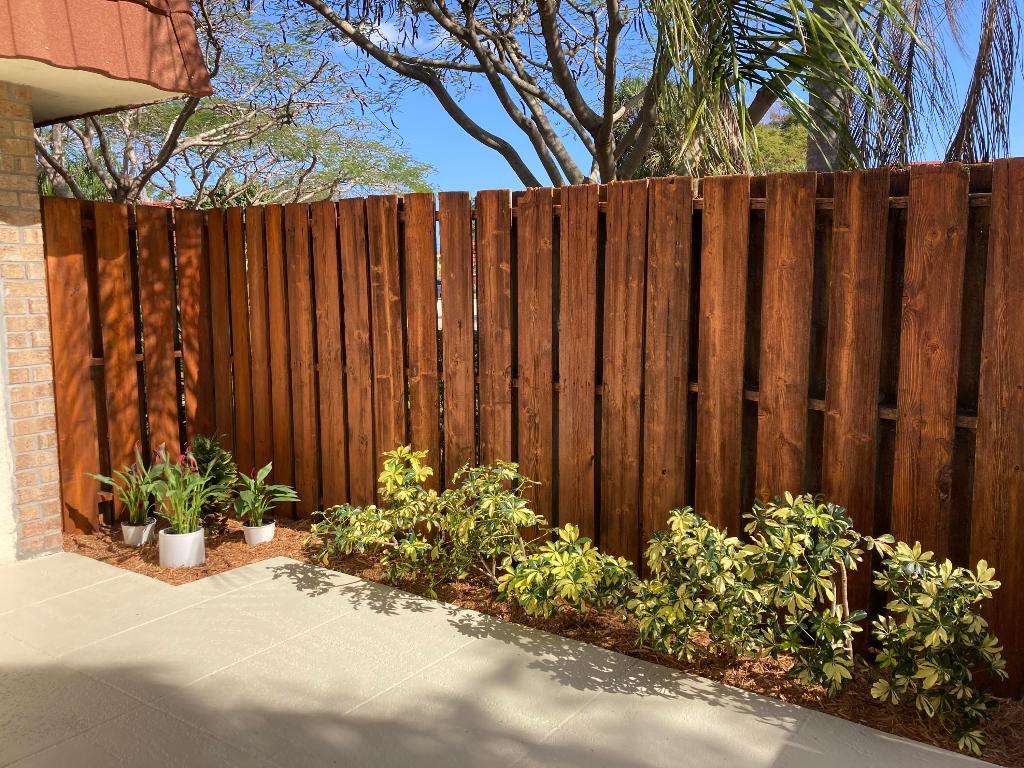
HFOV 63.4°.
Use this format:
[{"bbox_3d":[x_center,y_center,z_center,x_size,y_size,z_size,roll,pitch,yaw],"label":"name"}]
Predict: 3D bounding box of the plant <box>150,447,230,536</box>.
[{"bbox_3d":[-1.632,0.521,4.149,0.385,0.429,0.360,-3,8,-22],"label":"plant"}]

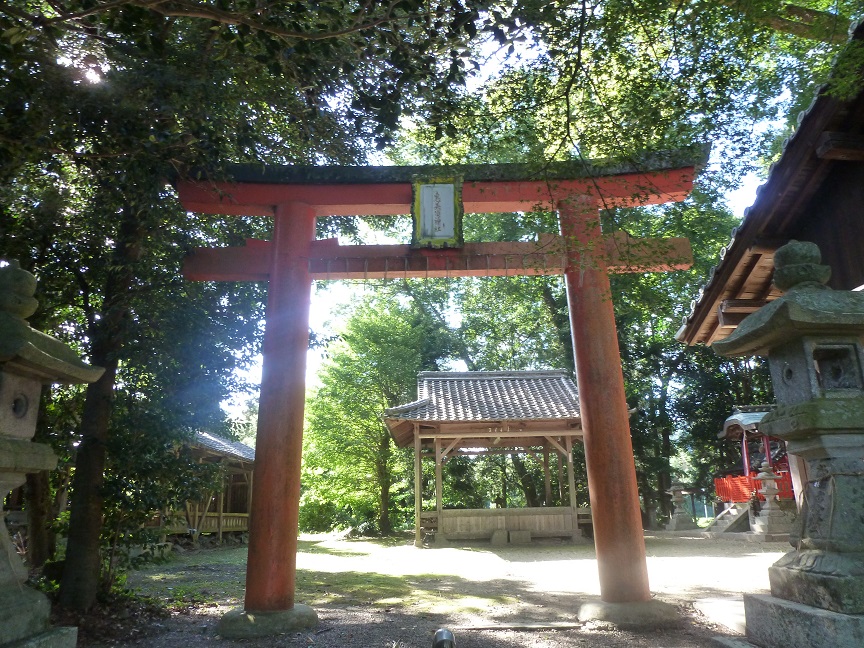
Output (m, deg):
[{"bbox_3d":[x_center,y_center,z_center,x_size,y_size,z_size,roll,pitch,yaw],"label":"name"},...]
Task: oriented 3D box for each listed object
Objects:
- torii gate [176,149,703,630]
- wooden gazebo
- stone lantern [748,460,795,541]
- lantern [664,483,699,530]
[{"bbox_3d":[0.111,0.512,6.701,6.600,5.150,0.800,-1,-17,0],"label":"torii gate"},{"bbox_3d":[2.170,4.091,19.228,6.825,5.320,6.840,-1,-17,0],"label":"wooden gazebo"},{"bbox_3d":[9.325,4.830,16.456,0.780,2.001,0.780,-1,-17,0],"label":"stone lantern"},{"bbox_3d":[9.885,7.224,23.877,0.820,1.830,0.820,-1,-17,0],"label":"lantern"}]

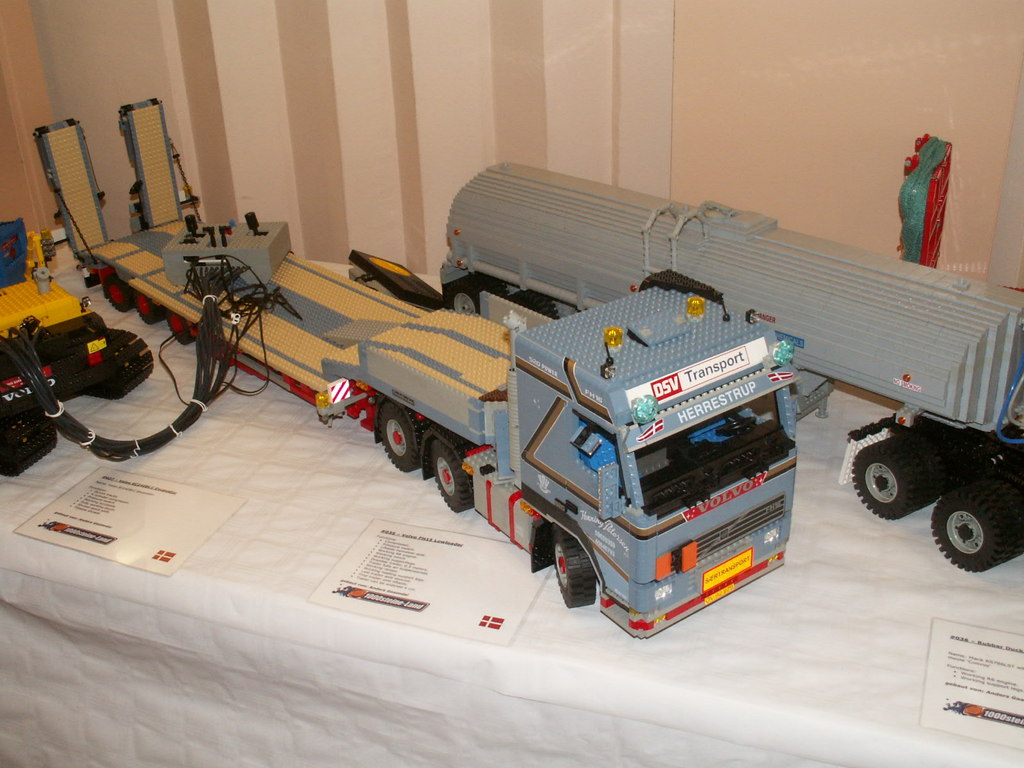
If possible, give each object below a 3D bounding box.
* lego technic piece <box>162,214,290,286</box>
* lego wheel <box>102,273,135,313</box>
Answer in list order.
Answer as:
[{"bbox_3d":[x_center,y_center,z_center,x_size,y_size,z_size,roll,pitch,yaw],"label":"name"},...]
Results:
[{"bbox_3d":[-0.426,-0.214,1.638,0.160,0.093,0.108,0,29,5],"label":"lego technic piece"},{"bbox_3d":[-0.617,-0.147,1.739,0.061,0.061,0.026,17,34,32],"label":"lego wheel"}]

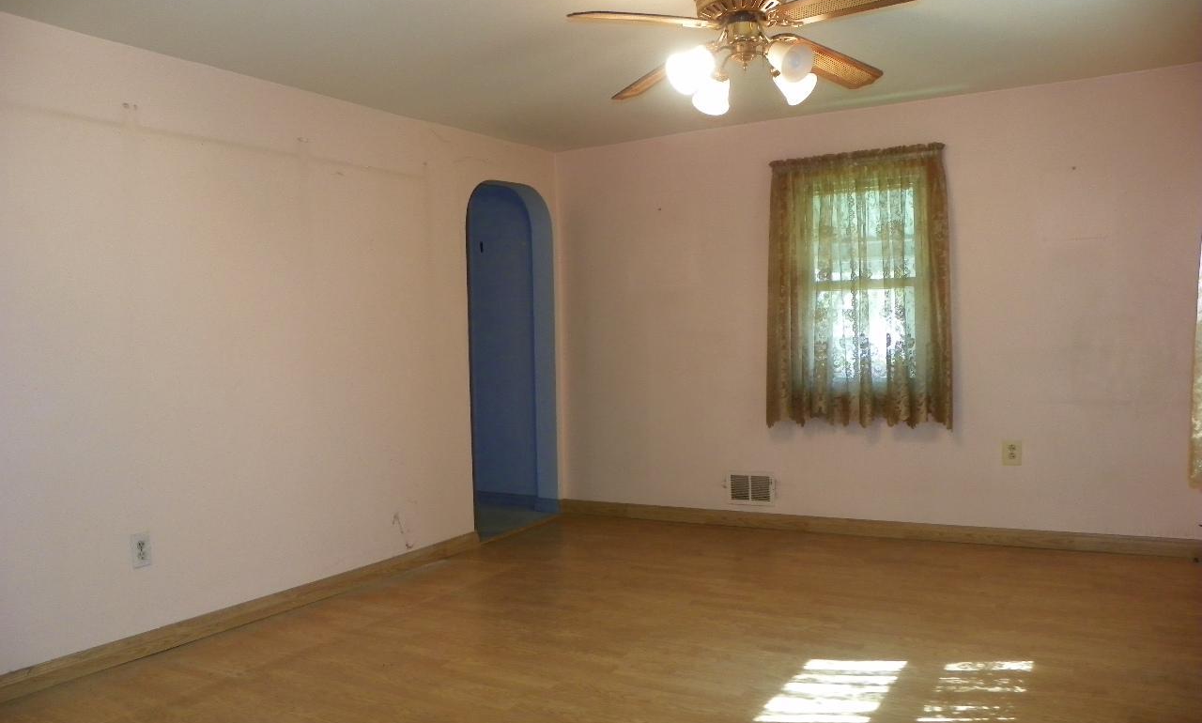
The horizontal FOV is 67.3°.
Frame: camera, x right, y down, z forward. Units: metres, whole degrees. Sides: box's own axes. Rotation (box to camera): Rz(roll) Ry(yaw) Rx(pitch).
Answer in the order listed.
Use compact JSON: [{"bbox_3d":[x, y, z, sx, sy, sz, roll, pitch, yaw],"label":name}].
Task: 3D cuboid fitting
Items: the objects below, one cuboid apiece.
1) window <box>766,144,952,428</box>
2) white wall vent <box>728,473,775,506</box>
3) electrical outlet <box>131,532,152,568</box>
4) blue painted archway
[{"bbox_3d":[1.321,-0.366,4.732,0.970,1.440,0.090,-1,2,31],"label":"window"},{"bbox_3d":[0.852,0.730,5.125,0.280,0.178,0.020,-1,2,31],"label":"white wall vent"},{"bbox_3d":[-1.671,0.689,3.289,0.010,0.119,0.074,-1,2,31],"label":"electrical outlet"},{"bbox_3d":[-0.575,-0.026,5.355,0.150,2.045,0.850,-1,2,31],"label":"blue painted archway"}]

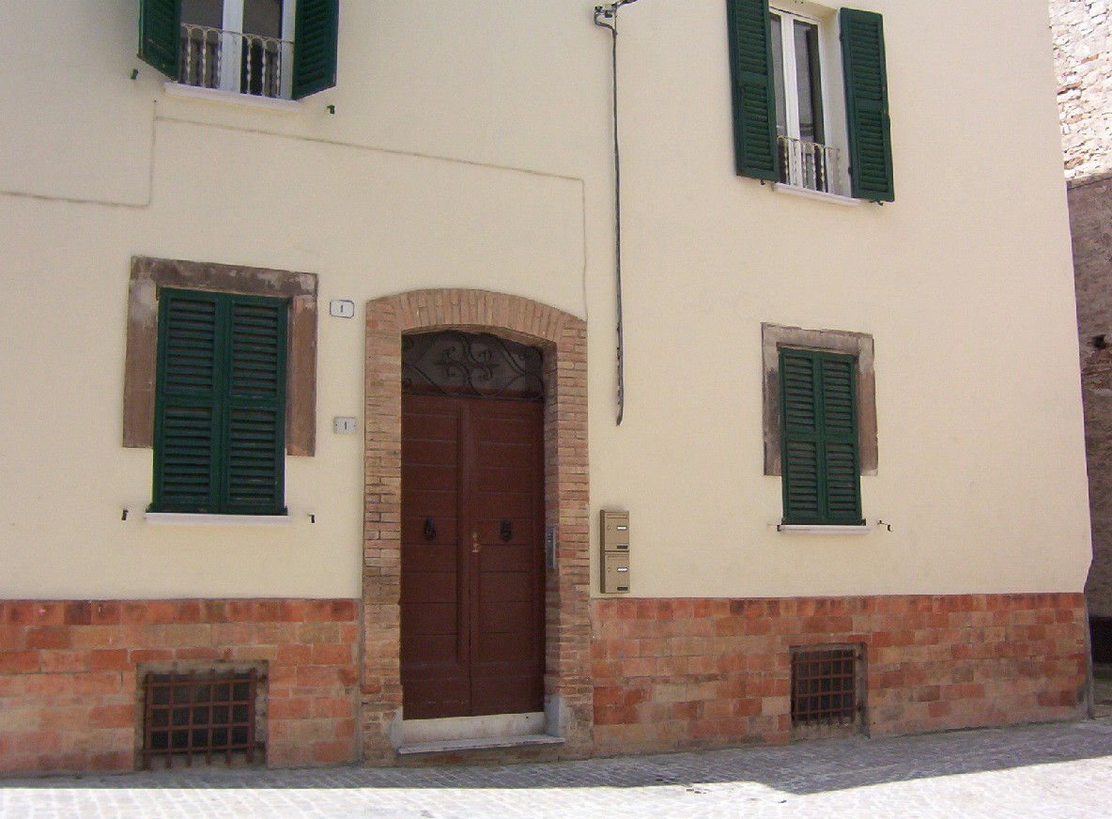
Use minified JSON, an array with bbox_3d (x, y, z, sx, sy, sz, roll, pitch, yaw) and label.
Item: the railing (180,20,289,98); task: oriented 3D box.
[{"bbox_3d":[-2.294,-2.494,8.314,0.812,0.438,0.080,3,-8,-25],"label":"railing"}]

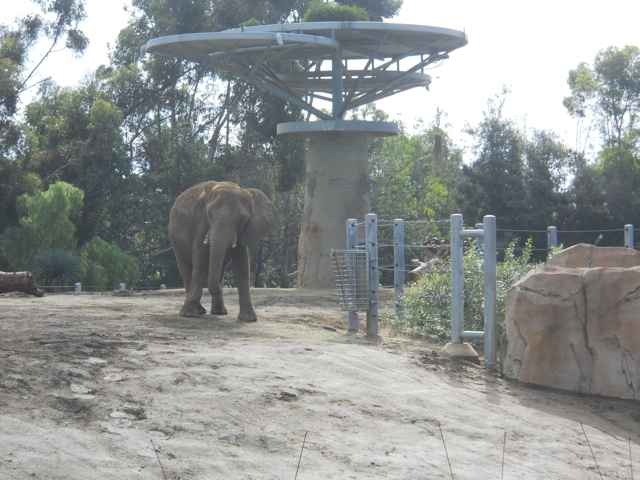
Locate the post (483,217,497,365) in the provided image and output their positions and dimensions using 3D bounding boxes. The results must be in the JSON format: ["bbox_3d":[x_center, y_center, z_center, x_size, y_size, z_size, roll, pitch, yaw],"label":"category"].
[{"bbox_3d":[2.520,0.739,26.693,0.175,2.200,0.175,0,0,0],"label":"post"}]

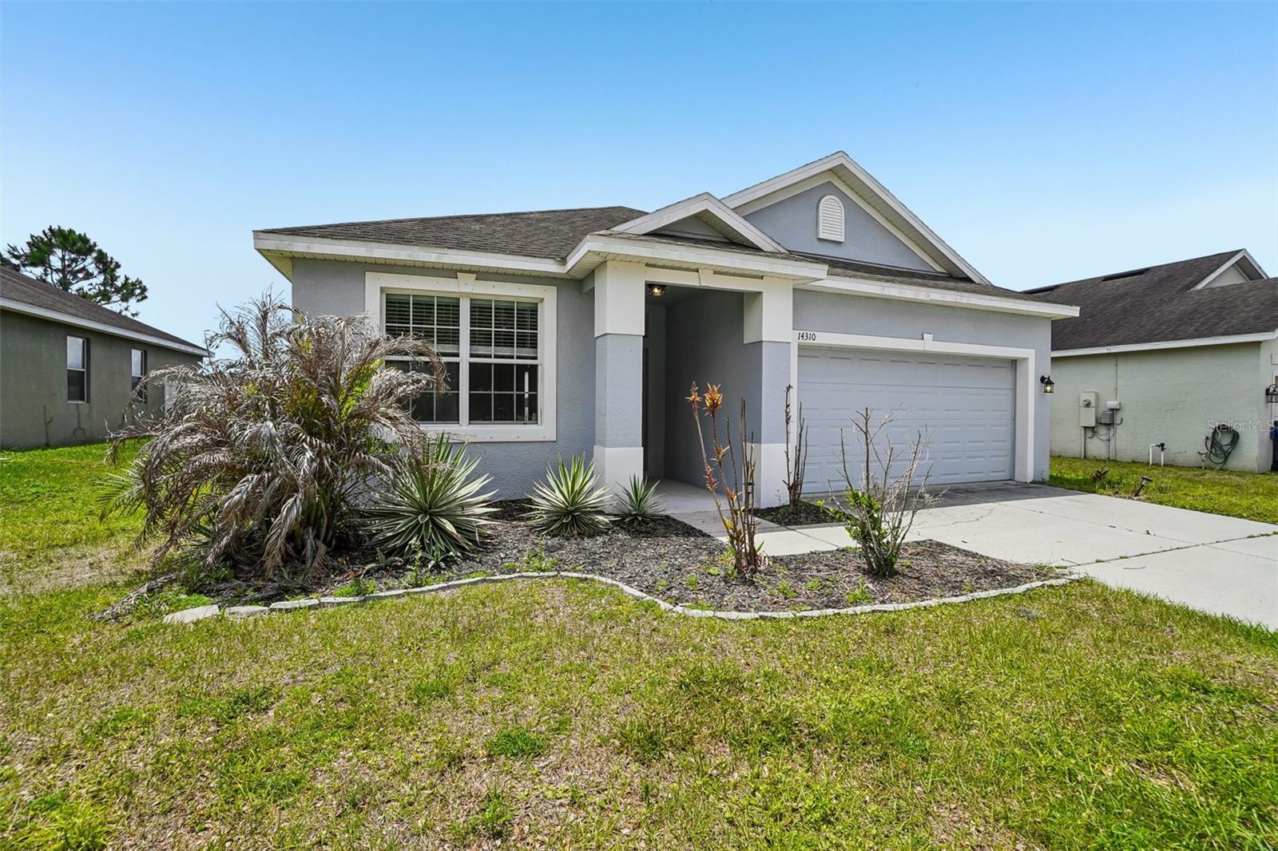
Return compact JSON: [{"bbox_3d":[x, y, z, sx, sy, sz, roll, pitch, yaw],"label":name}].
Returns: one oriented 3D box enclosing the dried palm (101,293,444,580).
[{"bbox_3d":[-3.085,-0.031,4.500,2.550,2.280,2.400,0,1,0],"label":"dried palm"}]

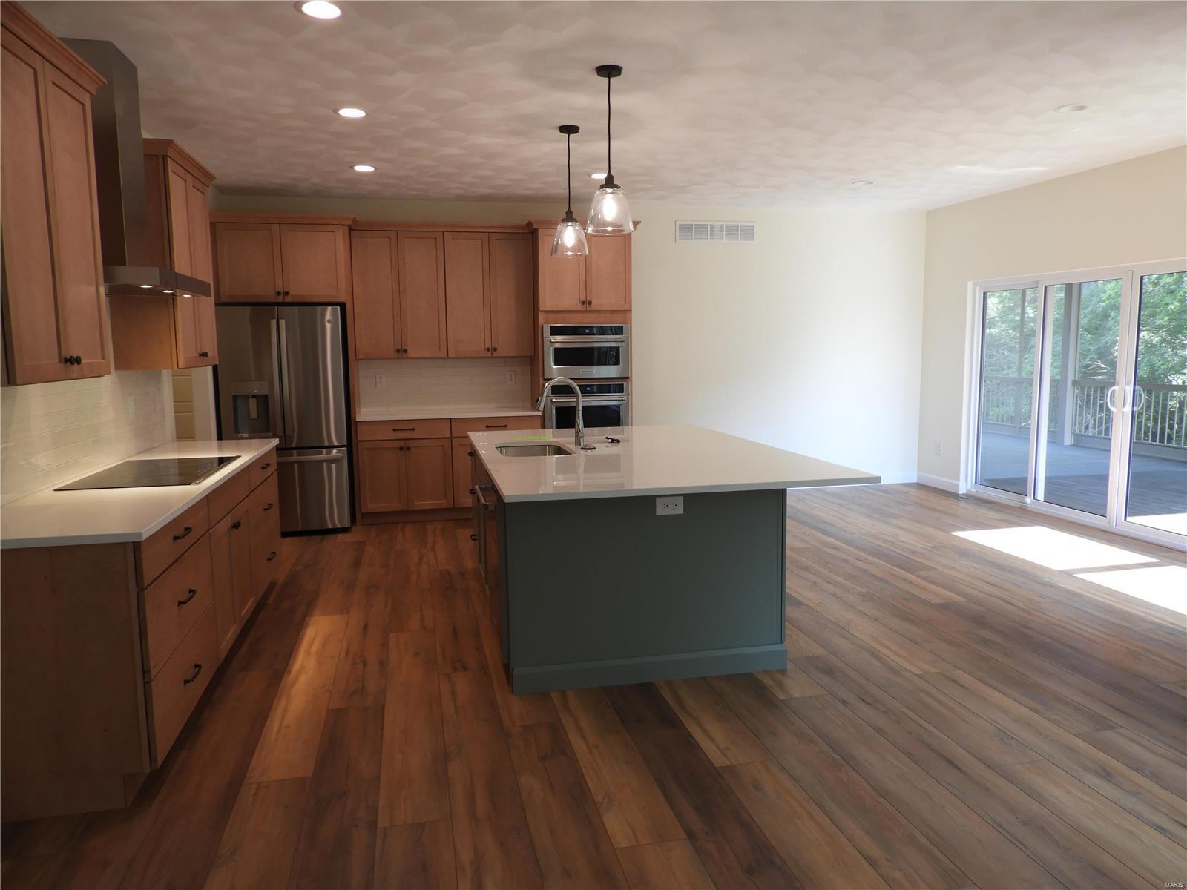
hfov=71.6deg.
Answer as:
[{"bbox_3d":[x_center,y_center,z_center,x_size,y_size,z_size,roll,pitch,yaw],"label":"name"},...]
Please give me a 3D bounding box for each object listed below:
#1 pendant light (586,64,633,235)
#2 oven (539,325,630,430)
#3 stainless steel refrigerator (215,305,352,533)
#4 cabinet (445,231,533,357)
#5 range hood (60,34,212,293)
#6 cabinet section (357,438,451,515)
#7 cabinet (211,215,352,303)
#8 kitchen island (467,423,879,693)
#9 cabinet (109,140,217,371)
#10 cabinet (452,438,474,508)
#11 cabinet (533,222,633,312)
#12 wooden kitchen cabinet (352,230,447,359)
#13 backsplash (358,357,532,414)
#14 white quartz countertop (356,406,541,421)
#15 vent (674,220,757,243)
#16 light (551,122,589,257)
[{"bbox_3d":[0.077,-1.374,3.872,0.230,0.738,0.230,0,7,0],"label":"pendant light"},{"bbox_3d":[-0.109,-0.466,7.357,0.753,1.193,0.610,-2,7,-12],"label":"oven"},{"bbox_3d":[-2.472,-0.216,6.752,0.905,1.785,0.860,-2,7,-12],"label":"stainless steel refrigerator"},{"bbox_3d":[-0.928,-1.313,7.286,0.757,1.063,0.320,-2,7,-12],"label":"cabinet"},{"bbox_3d":[-2.082,-1.192,3.639,0.495,1.013,0.895,-2,7,-12],"label":"range hood"},{"bbox_3d":[-1.617,0.217,7.155,0.752,0.609,0.582,-2,7,-12],"label":"cabinet section"},{"bbox_3d":[-2.493,-1.488,6.752,1.060,0.665,0.651,-2,7,-12],"label":"cabinet"},{"bbox_3d":[0.191,0.475,4.513,1.573,0.908,2.410,-2,7,-12],"label":"kitchen island"},{"bbox_3d":[-2.361,-0.998,4.546,0.365,1.128,0.930,-2,7,-12],"label":"cabinet"},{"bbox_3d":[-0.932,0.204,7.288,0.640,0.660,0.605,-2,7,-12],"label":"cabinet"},{"bbox_3d":[-0.129,-1.537,7.271,0.810,0.720,0.615,-2,7,-12],"label":"cabinet"},{"bbox_3d":[-1.668,-1.287,7.128,0.757,1.066,0.320,-2,7,-12],"label":"wooden kitchen cabinet"},{"bbox_3d":[-1.325,-0.558,7.446,1.520,0.463,0.020,-2,7,-12],"label":"backsplash"},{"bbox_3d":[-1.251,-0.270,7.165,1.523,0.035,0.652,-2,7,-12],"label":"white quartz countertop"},{"bbox_3d":[1.171,-2.023,7.805,0.809,0.201,0.025,-2,7,-12],"label":"vent"},{"bbox_3d":[-0.144,-1.503,4.904,0.222,0.735,0.222,-2,7,-12],"label":"light"}]

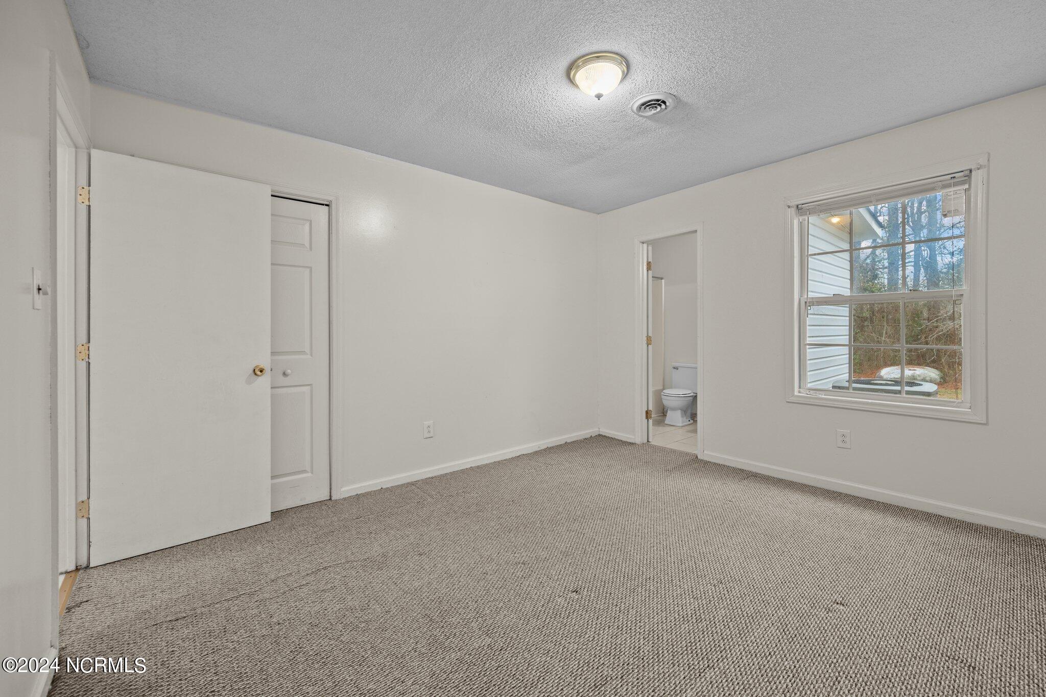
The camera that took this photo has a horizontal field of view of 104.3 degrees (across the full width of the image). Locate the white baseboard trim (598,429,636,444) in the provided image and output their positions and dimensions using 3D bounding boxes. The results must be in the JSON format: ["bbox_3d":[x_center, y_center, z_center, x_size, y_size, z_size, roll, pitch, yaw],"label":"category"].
[{"bbox_3d":[0.971,0.929,4.290,0.015,0.066,0.480,-1,1,-40],"label":"white baseboard trim"}]

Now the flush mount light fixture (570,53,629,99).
[{"bbox_3d":[0.379,-1.319,2.030,0.283,0.150,0.283,0,1,0],"label":"flush mount light fixture"}]

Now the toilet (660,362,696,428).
[{"bbox_3d":[2.064,0.581,5.219,0.710,0.735,0.470,-1,1,-40],"label":"toilet"}]

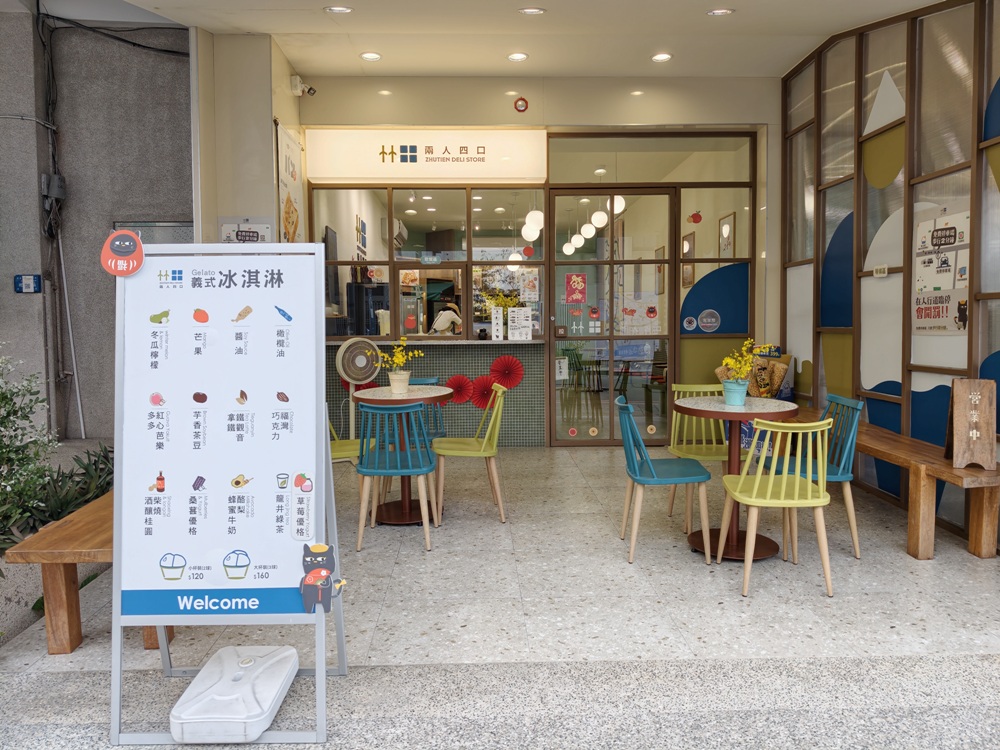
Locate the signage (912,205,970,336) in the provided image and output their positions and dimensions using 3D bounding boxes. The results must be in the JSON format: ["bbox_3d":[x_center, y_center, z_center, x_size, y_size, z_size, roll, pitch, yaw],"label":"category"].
[{"bbox_3d":[2.507,-0.588,3.954,0.020,0.720,0.510,-1,4,0],"label":"signage"}]

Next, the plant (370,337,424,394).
[{"bbox_3d":[-0.637,-0.059,4.306,0.330,0.355,0.280,-1,4,0],"label":"plant"}]

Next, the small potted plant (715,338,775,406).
[{"bbox_3d":[1.243,-0.015,3.497,0.280,0.340,0.250,-1,4,0],"label":"small potted plant"}]

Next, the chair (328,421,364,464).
[{"bbox_3d":[-1.016,0.490,4.152,0.480,0.760,0.440,-1,4,-8],"label":"chair"}]

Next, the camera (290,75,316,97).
[{"bbox_3d":[-1.622,-2.407,5.800,0.170,0.160,0.200,-4,5,-43],"label":"camera"}]

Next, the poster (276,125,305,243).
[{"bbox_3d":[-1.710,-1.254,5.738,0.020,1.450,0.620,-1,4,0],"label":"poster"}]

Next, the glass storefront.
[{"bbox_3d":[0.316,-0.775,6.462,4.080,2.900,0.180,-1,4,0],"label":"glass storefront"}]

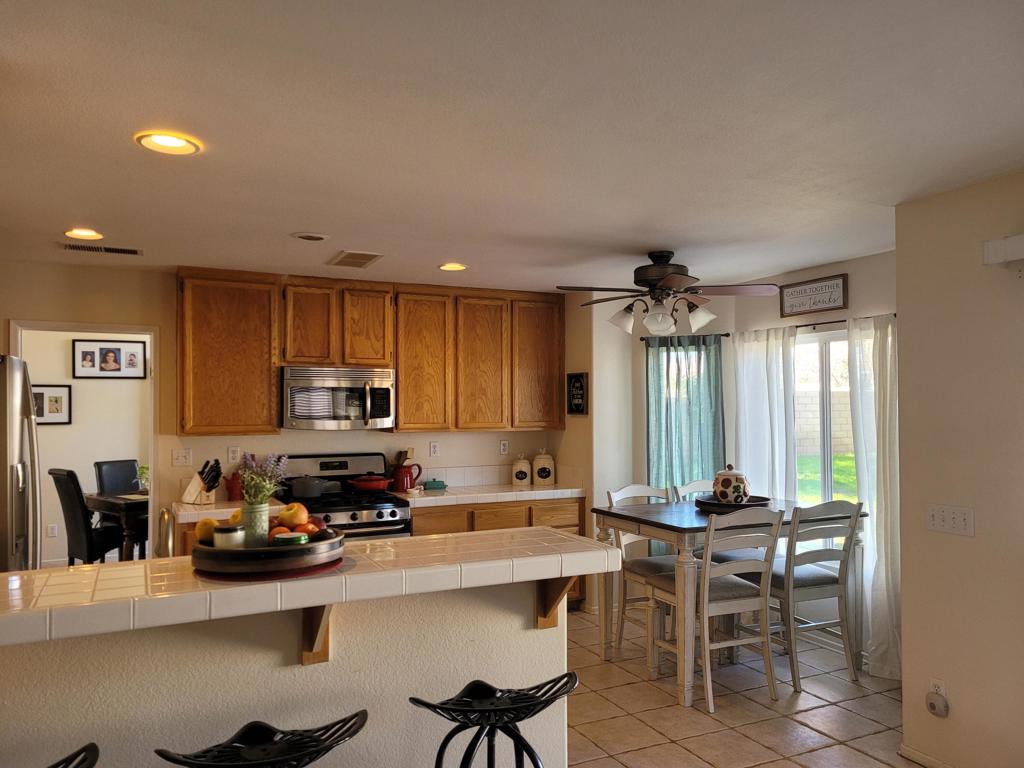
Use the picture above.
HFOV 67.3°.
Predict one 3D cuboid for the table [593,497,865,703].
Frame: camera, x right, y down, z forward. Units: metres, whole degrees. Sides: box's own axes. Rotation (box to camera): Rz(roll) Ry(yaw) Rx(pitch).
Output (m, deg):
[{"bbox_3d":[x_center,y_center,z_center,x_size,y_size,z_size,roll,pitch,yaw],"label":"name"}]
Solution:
[{"bbox_3d":[1.298,1.233,4.633,1.360,0.923,0.892,1,-1,-26],"label":"table"}]

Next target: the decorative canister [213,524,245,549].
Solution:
[{"bbox_3d":[-0.728,0.407,1.982,0.075,0.080,0.075,1,-1,-26],"label":"decorative canister"}]

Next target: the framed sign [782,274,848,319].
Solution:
[{"bbox_3d":[1.907,-0.554,4.897,0.025,0.214,0.532,1,-2,-27],"label":"framed sign"}]

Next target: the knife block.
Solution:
[{"bbox_3d":[-2.007,0.658,4.941,0.190,0.208,0.120,0,-1,19],"label":"knife block"}]

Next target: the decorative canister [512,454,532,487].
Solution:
[{"bbox_3d":[0.079,0.687,6.233,0.144,0.254,0.137,0,-1,1],"label":"decorative canister"}]

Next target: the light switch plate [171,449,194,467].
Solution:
[{"bbox_3d":[-2.191,0.491,5.117,0.117,0.116,0.010,1,-2,-26],"label":"light switch plate"}]

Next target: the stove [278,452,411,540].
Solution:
[{"bbox_3d":[-1.159,1.098,5.196,0.760,1.180,0.720,1,-1,-26],"label":"stove"}]

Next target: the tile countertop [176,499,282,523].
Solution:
[{"bbox_3d":[-1.815,0.793,4.944,0.660,0.062,0.640,1,-1,-26],"label":"tile countertop"}]

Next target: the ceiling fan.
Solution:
[{"bbox_3d":[0.873,-0.517,4.486,1.270,0.485,1.270,1,-1,-26],"label":"ceiling fan"}]

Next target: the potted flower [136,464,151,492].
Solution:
[{"bbox_3d":[-3.398,0.871,7.150,0.190,0.260,0.190,1,-1,-26],"label":"potted flower"}]

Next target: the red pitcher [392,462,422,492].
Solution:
[{"bbox_3d":[-0.794,0.698,5.758,0.216,0.209,0.156,0,-2,-14],"label":"red pitcher"}]

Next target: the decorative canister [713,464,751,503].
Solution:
[{"bbox_3d":[1.333,0.622,4.670,0.230,0.265,0.230,1,-1,-26],"label":"decorative canister"}]

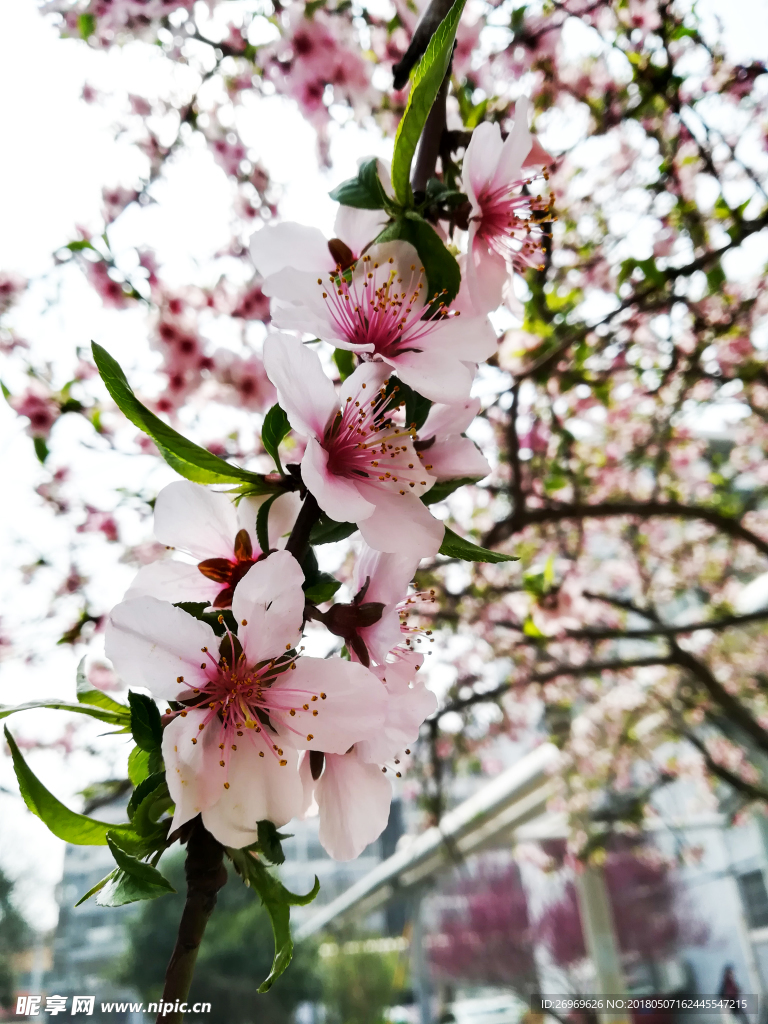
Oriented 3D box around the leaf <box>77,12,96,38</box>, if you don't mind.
[{"bbox_3d":[-0.348,-0.569,0.900,0.023,0.030,0.012,0,0,0],"label":"leaf"}]

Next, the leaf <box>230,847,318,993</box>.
[{"bbox_3d":[-0.023,0.084,0.160,0.018,0.027,0.010,0,0,-12],"label":"leaf"}]

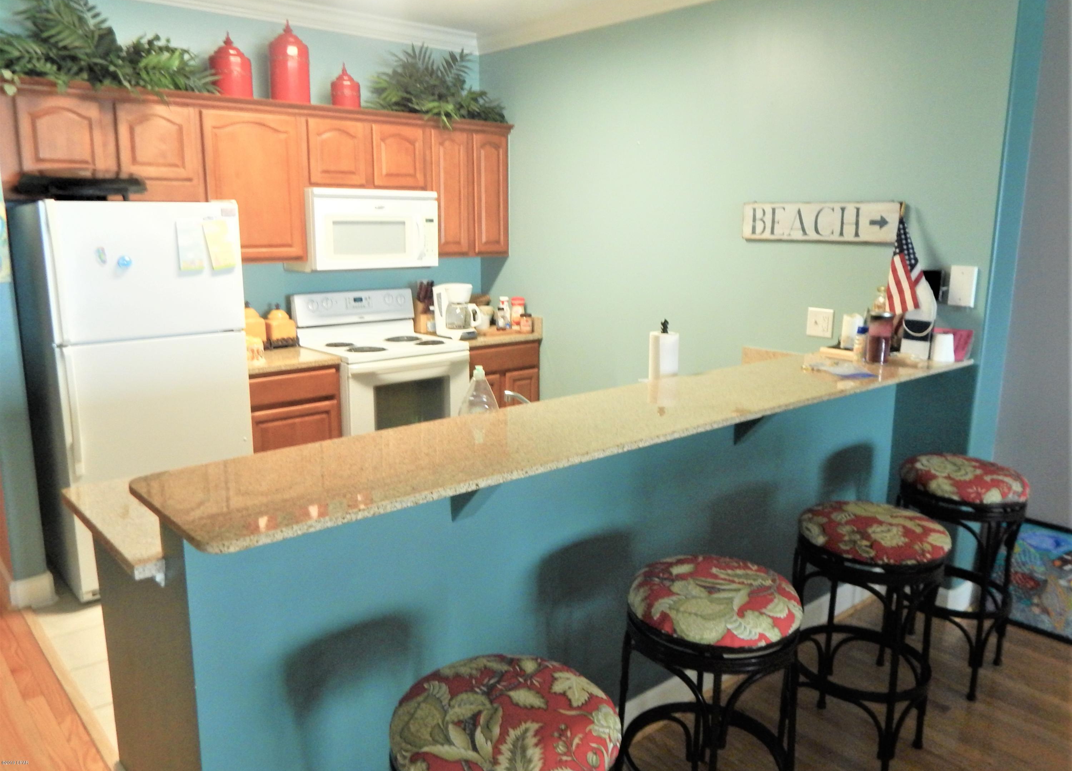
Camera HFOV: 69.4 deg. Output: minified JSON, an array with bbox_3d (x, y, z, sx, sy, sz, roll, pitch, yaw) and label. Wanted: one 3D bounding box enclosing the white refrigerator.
[{"bbox_3d":[-1.817,0.013,3.557,0.737,1.658,0.735,-10,15,-41],"label":"white refrigerator"}]

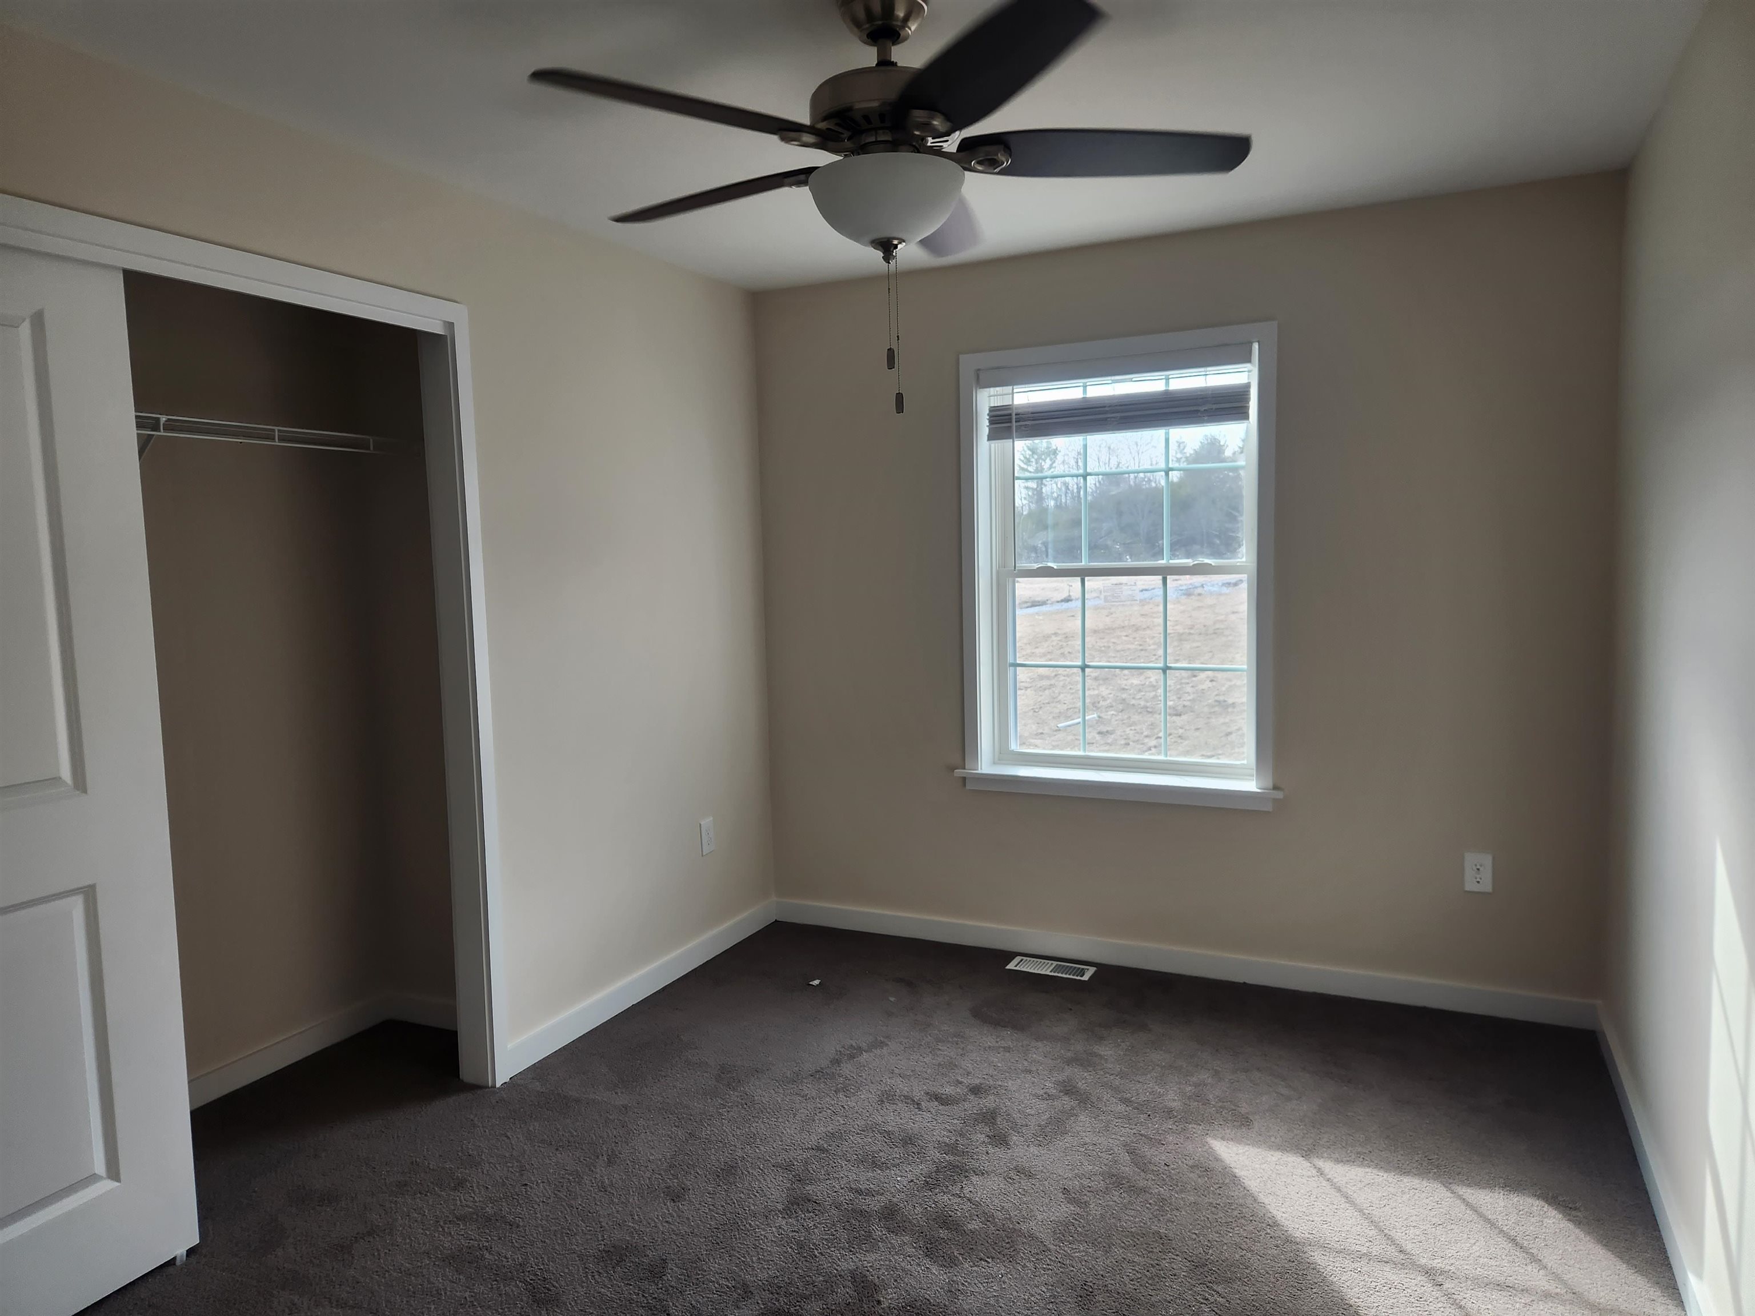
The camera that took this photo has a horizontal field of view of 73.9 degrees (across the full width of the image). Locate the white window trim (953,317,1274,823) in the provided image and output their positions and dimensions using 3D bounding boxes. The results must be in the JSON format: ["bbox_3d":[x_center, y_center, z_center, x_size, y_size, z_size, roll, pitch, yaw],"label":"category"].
[{"bbox_3d":[0.797,-0.284,3.926,1.055,1.525,0.130,1,6,26],"label":"white window trim"}]

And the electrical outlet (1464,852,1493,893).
[{"bbox_3d":[1.800,0.645,3.492,0.072,0.115,0.010,1,6,26],"label":"electrical outlet"}]

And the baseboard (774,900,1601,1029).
[{"bbox_3d":[0.848,1.016,3.987,2.785,0.083,0.016,1,6,26],"label":"baseboard"}]

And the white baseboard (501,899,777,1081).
[{"bbox_3d":[-0.717,1.062,3.933,0.016,0.083,1.480,1,6,26],"label":"white baseboard"}]

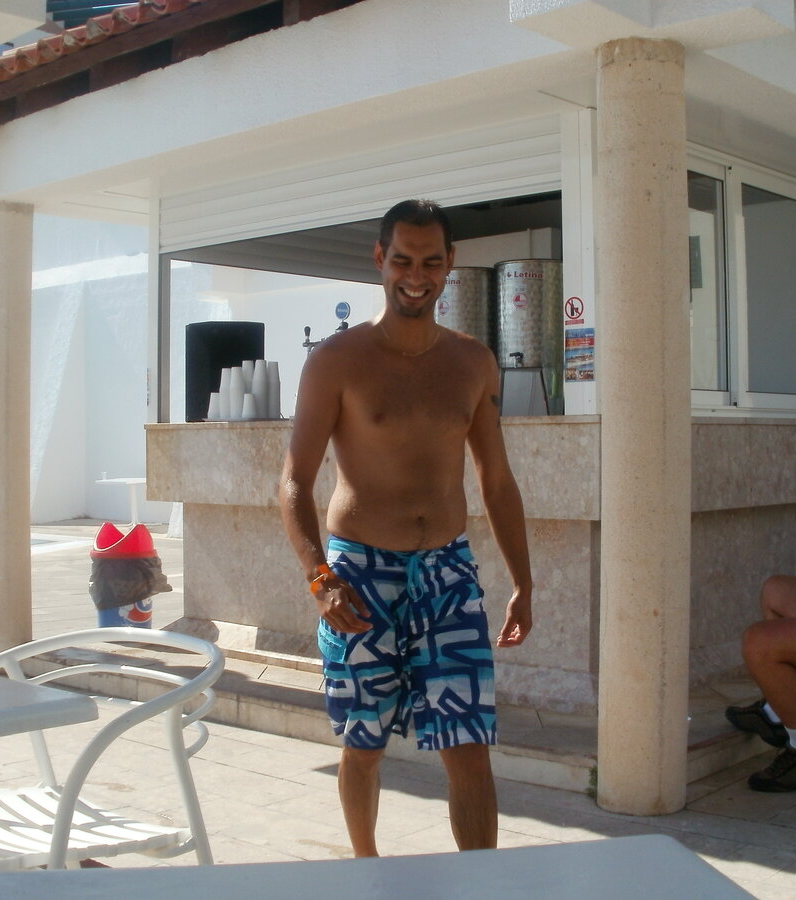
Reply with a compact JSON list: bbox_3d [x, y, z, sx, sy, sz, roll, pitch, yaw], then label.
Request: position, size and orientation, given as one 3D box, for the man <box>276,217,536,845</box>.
[{"bbox_3d":[0.018,0.292,2.931,0.550,1.740,0.420,0,0,-21],"label":"man"}]

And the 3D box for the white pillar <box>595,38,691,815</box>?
[{"bbox_3d":[0.805,-0.077,4.110,0.298,2.470,0.298,0,0,0],"label":"white pillar"}]

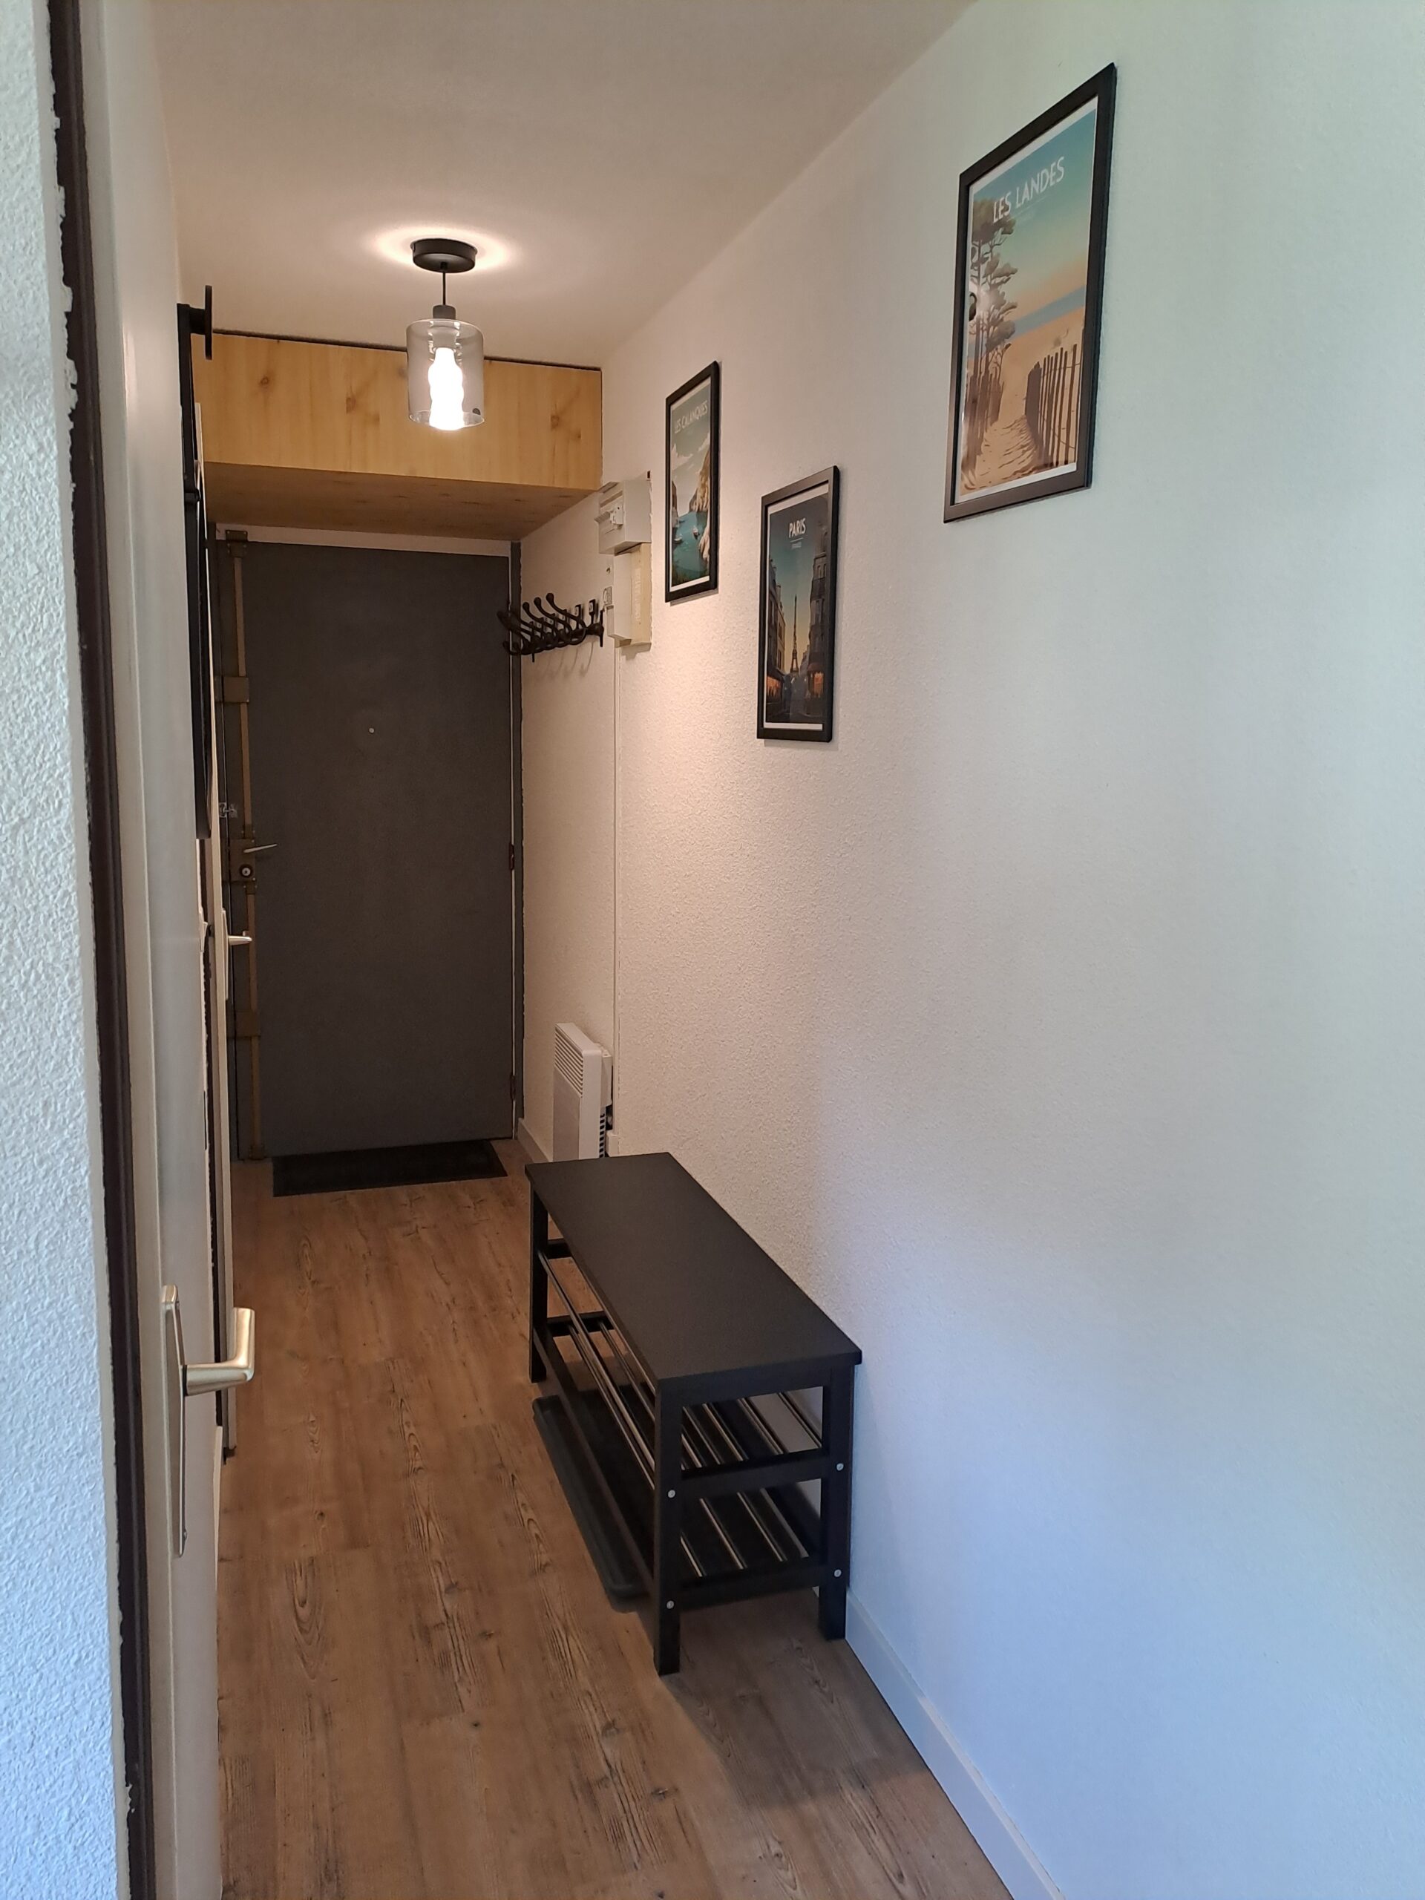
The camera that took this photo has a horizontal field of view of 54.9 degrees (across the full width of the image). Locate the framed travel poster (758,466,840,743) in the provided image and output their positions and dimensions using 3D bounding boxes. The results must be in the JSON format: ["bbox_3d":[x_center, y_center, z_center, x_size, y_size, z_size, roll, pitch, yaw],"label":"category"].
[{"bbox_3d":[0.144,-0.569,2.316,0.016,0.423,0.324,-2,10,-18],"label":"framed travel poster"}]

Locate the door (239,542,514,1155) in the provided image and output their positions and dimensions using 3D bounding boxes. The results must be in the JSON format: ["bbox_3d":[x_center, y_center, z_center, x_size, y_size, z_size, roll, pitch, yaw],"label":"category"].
[{"bbox_3d":[-1.152,-0.310,4.676,0.935,2.035,0.050,-2,10,-18],"label":"door"}]

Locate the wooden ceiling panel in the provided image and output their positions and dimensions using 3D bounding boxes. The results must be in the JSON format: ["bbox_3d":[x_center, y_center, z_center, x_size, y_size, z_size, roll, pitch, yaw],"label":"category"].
[{"bbox_3d":[-0.941,-1.417,3.916,1.000,0.305,1.130,-2,10,-18],"label":"wooden ceiling panel"}]

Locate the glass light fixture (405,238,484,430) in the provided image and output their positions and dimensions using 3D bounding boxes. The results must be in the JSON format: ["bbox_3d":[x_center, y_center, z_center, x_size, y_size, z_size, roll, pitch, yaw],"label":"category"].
[{"bbox_3d":[-0.519,-1.189,2.670,0.150,0.330,0.150,-2,10,-18],"label":"glass light fixture"}]

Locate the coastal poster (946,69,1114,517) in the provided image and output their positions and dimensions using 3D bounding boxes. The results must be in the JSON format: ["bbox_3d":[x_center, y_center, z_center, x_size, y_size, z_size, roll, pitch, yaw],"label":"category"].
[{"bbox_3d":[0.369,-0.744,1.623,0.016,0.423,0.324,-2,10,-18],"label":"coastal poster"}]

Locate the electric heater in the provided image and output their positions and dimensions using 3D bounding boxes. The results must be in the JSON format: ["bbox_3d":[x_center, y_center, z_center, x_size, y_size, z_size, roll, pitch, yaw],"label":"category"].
[{"bbox_3d":[-0.353,0.459,3.816,0.092,0.430,0.350,-2,10,-18],"label":"electric heater"}]

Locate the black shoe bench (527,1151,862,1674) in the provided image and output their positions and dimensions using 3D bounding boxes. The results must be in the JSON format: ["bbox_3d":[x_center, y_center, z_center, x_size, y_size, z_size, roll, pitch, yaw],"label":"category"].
[{"bbox_3d":[-0.096,0.814,2.696,0.340,0.500,1.080,-2,10,-18],"label":"black shoe bench"}]

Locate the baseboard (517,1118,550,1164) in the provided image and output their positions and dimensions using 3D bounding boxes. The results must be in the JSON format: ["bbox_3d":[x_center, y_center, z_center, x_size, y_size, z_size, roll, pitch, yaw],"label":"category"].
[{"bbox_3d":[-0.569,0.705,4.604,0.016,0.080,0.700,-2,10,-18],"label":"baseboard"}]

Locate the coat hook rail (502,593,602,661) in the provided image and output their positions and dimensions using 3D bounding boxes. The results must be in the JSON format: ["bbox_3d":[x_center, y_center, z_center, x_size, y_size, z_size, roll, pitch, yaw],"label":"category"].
[{"bbox_3d":[-0.480,-0.919,3.960,0.135,0.145,0.950,-2,10,-18],"label":"coat hook rail"}]

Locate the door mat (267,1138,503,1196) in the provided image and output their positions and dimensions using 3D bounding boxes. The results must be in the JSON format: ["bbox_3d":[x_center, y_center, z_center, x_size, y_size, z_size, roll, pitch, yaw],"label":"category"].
[{"bbox_3d":[-1.091,0.728,4.625,0.745,0.010,0.405,-2,10,-18],"label":"door mat"}]

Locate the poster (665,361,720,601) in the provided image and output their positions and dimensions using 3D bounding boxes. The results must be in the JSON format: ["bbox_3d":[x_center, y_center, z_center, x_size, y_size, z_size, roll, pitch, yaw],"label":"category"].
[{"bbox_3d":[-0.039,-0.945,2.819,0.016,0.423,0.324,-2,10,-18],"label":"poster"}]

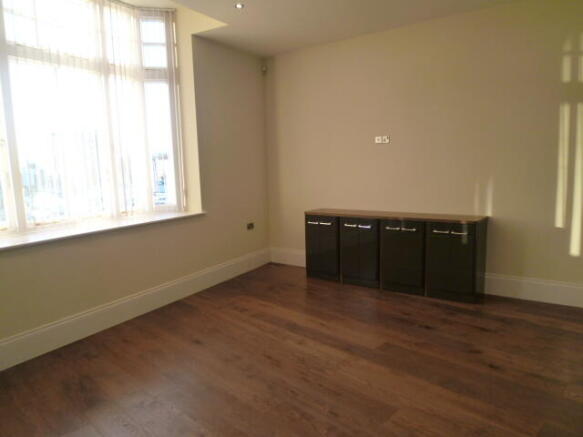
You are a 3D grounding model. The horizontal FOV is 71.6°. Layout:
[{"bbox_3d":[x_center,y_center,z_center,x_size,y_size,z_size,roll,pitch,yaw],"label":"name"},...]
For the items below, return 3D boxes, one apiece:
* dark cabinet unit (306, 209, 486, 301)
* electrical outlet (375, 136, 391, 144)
[{"bbox_3d":[1.080,0.358,4.537,1.924,0.805,0.417,4,11,35],"label":"dark cabinet unit"},{"bbox_3d":[1.034,-0.890,4.597,0.165,0.083,0.014,4,10,34],"label":"electrical outlet"}]

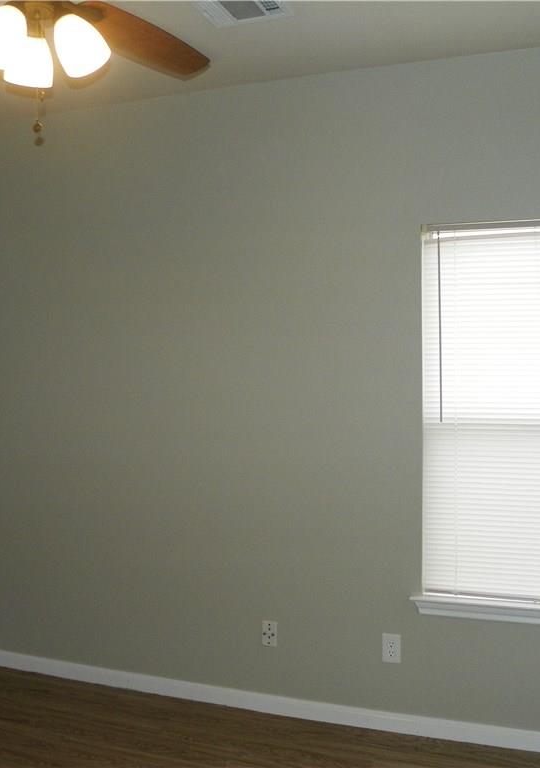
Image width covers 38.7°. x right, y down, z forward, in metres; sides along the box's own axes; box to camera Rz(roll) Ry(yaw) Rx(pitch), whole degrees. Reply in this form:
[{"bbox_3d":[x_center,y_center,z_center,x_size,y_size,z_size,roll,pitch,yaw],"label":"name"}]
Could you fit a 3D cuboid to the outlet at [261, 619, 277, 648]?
[{"bbox_3d":[-0.002,1.089,3.353,0.070,0.112,0.010,0,1,20],"label":"outlet"}]

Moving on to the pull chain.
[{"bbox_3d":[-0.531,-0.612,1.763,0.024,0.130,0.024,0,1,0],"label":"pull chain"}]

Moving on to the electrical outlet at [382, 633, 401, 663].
[{"bbox_3d":[0.501,1.089,3.166,0.075,0.118,0.010,0,1,20],"label":"electrical outlet"}]

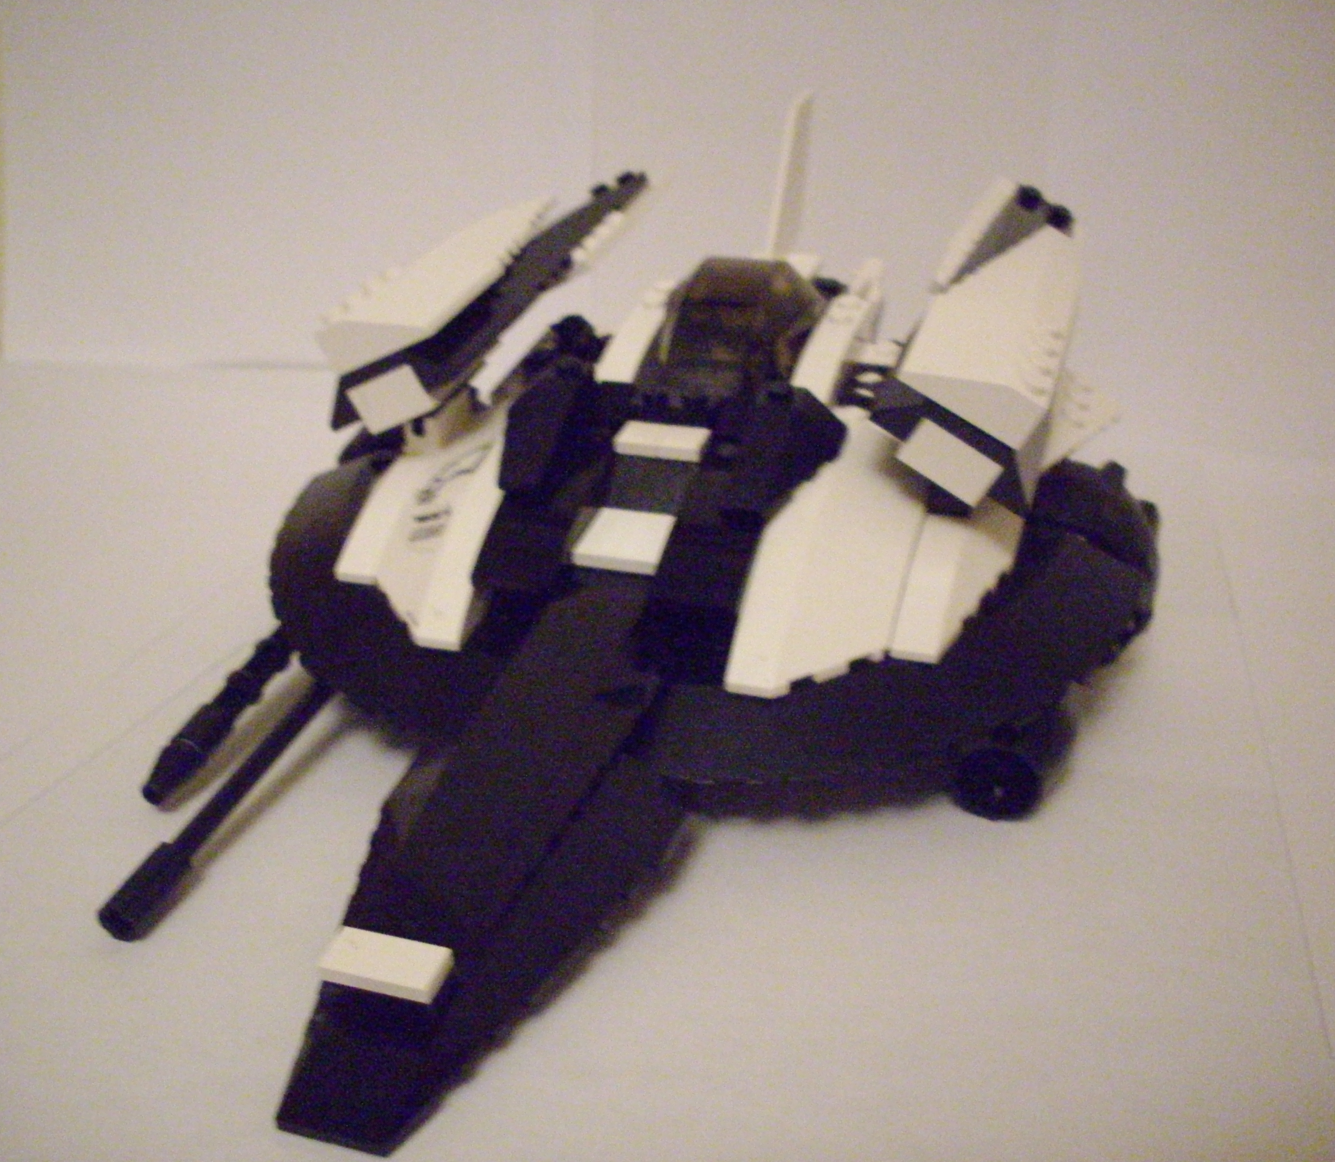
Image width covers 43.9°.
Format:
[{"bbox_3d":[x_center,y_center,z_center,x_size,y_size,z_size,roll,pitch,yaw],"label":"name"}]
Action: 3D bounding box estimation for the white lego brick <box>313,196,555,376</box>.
[{"bbox_3d":[-0.042,-0.069,0.349,0.024,0.010,0.084,-18,23,30],"label":"white lego brick"}]

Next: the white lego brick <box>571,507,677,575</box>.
[{"bbox_3d":[-0.007,-0.007,0.304,0.016,0.003,0.016,8,35,15],"label":"white lego brick"}]

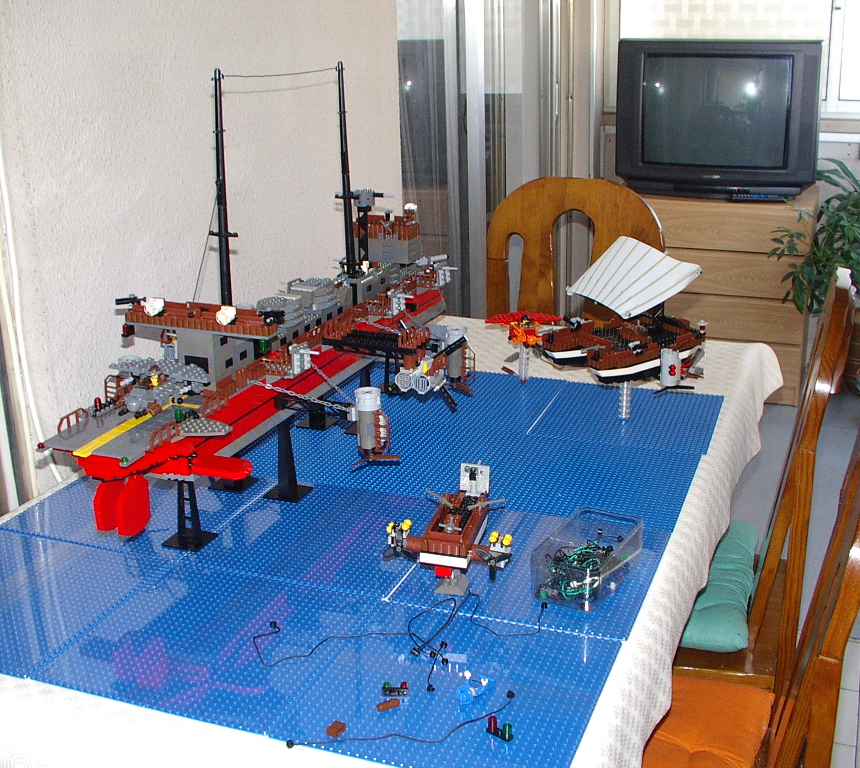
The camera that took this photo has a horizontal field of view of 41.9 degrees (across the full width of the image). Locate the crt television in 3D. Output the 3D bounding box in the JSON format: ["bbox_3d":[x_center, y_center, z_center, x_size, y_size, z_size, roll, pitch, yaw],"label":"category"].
[{"bbox_3d":[1.091,-1.004,4.182,0.720,0.560,0.500,6,19,20],"label":"crt television"}]

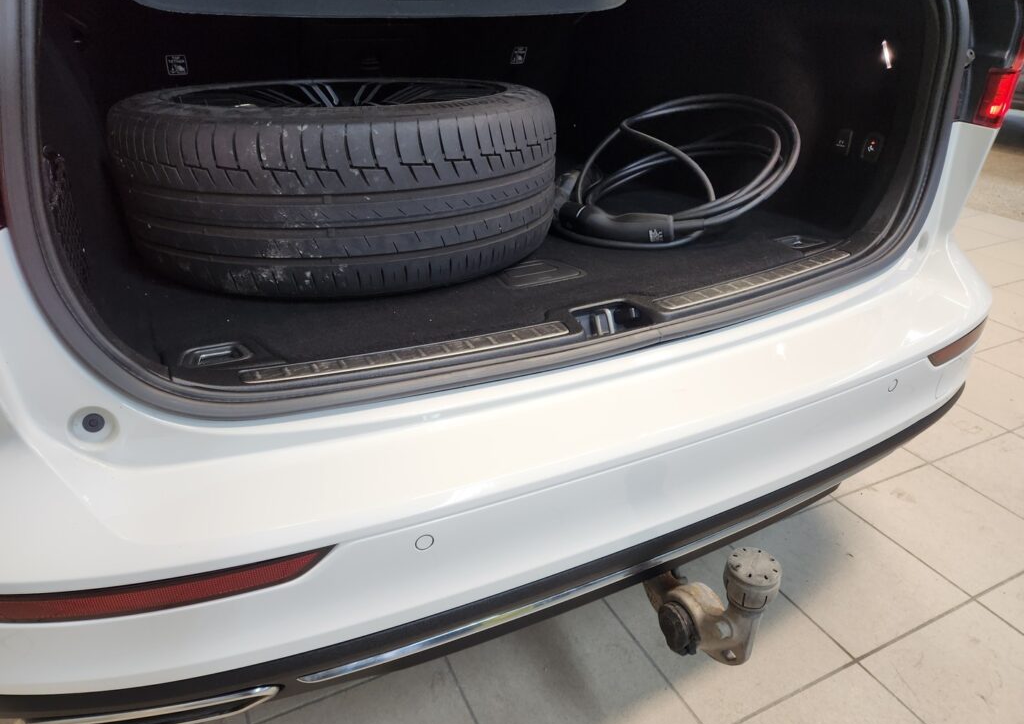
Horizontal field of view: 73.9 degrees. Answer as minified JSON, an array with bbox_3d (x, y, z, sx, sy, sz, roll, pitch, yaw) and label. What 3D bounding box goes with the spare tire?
[{"bbox_3d":[-0.265,-0.318,1.114,0.672,0.238,0.672,-12,28,-23],"label":"spare tire"}]

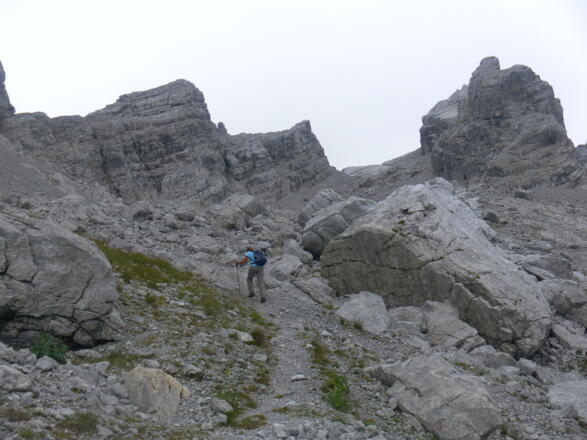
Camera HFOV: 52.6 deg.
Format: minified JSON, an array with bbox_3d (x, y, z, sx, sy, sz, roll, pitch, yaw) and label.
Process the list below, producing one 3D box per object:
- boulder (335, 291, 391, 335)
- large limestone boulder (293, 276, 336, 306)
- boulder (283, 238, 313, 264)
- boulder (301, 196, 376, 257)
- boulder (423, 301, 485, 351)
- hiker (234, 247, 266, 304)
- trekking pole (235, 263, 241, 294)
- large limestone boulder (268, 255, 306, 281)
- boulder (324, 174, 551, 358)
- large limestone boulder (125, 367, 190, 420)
[{"bbox_3d":[1.407,1.886,12.100,1.050,0.820,0.850,0,-10,0],"label":"boulder"},{"bbox_3d":[0.573,1.925,16.200,1.150,0.720,0.950,4,-11,-20],"label":"large limestone boulder"},{"bbox_3d":[0.137,1.078,20.300,1.050,0.880,0.950,0,-10,0],"label":"boulder"},{"bbox_3d":[1.800,0.276,21.800,3.100,2.200,2.600,-4,-11,20],"label":"boulder"},{"bbox_3d":[2.858,1.885,10.600,1.050,0.820,0.800,-6,-12,30],"label":"boulder"},{"bbox_3d":[-1.217,1.543,16.800,0.800,1.600,0.600,-10,-14,44],"label":"hiker"},{"bbox_3d":[-1.581,1.680,16.900,0.060,0.950,0.080,5,-14,-45],"label":"trekking pole"},{"bbox_3d":[-0.223,1.513,18.900,1.150,0.820,1.000,0,-10,0],"label":"large limestone boulder"},{"bbox_3d":[3.252,1.027,13.400,3.400,3.600,4.900,10,-14,-44],"label":"boulder"},{"bbox_3d":[-1.581,1.994,6.900,0.680,0.560,0.550,0,-10,0],"label":"large limestone boulder"}]

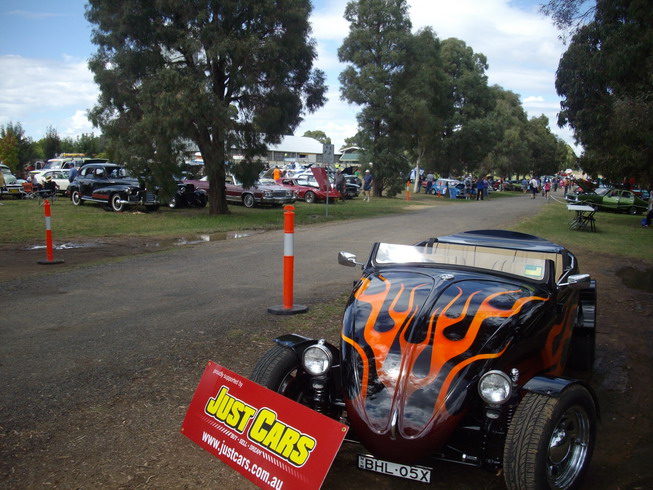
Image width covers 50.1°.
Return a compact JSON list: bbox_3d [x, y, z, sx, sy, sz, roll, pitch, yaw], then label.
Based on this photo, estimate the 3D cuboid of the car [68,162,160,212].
[{"bbox_3d":[-8.265,-2.254,26.900,5.000,1.680,1.850,6,7,42],"label":"car"}]

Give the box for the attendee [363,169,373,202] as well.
[{"bbox_3d":[2.214,-3.181,37.700,0.500,1.750,0.350,3,6,23],"label":"attendee"}]

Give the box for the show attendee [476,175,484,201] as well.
[{"bbox_3d":[11.030,-4.032,50.000,0.520,1.700,0.330,-1,5,-18],"label":"show attendee"}]

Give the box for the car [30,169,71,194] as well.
[{"bbox_3d":[-13.595,-3.281,37.000,4.500,1.420,1.750,5,7,40],"label":"car"}]

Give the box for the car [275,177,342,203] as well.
[{"bbox_3d":[-1.252,-2.978,38.000,1.850,1.320,4.750,-4,7,-42],"label":"car"}]

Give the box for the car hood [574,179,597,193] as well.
[{"bbox_3d":[15.026,-3.423,40.500,1.250,0.200,1.400,29,1,-9],"label":"car hood"}]

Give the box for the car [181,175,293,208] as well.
[{"bbox_3d":[-3.816,-2.418,30.800,5.350,1.420,1.920,6,7,44],"label":"car"}]

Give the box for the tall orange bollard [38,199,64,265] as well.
[{"bbox_3d":[-5.100,-0.244,12.830,0.420,1.150,0.420,1,5,0],"label":"tall orange bollard"}]

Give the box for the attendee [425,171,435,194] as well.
[{"bbox_3d":[7.754,-4.675,52.300,0.520,1.750,0.350,3,5,18],"label":"attendee"}]

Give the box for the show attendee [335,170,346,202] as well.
[{"bbox_3d":[0.766,-3.218,38.200,0.550,1.730,0.350,-2,6,-30],"label":"show attendee"}]

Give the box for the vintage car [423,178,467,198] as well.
[{"bbox_3d":[8.986,-4.164,51.000,1.450,1.370,3.150,-2,6,-30],"label":"vintage car"}]

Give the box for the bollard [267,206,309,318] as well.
[{"bbox_3d":[-0.410,0.151,7.530,0.420,1.150,0.420,1,5,0],"label":"bollard"}]

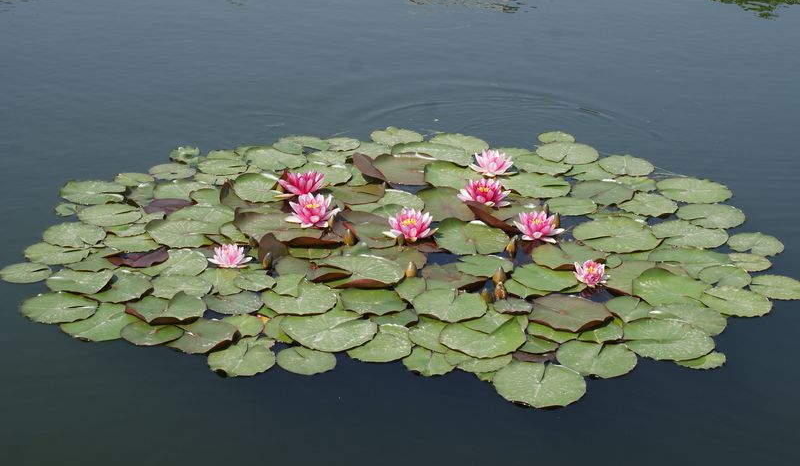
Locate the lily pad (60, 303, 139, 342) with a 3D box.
[{"bbox_3d":[-0.718,0.216,4.040,0.200,0.020,0.195,0,24,0],"label":"lily pad"}]

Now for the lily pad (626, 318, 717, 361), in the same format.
[{"bbox_3d":[0.625,0.246,3.867,0.210,0.025,0.219,-1,23,-2],"label":"lily pad"}]

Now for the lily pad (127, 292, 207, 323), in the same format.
[{"bbox_3d":[-0.559,0.183,3.995,0.191,0.040,0.151,6,24,14],"label":"lily pad"}]

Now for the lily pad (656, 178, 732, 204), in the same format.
[{"bbox_3d":[0.837,-0.120,4.736,0.216,0.020,0.197,0,23,0],"label":"lily pad"}]

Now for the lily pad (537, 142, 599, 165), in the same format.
[{"bbox_3d":[0.482,-0.229,4.777,0.177,0.018,0.190,0,23,0],"label":"lily pad"}]

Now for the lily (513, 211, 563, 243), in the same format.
[{"bbox_3d":[0.374,-0.014,4.474,0.136,0.057,0.136,0,24,0],"label":"lily"}]

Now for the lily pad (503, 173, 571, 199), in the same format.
[{"bbox_3d":[0.371,-0.128,4.532,0.190,0.022,0.186,0,23,0],"label":"lily pad"}]

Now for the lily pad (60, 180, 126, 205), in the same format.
[{"bbox_3d":[-0.867,-0.115,4.723,0.187,0.020,0.187,0,23,0],"label":"lily pad"}]

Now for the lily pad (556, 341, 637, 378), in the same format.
[{"bbox_3d":[0.456,0.293,3.866,0.181,0.020,0.169,0,24,0],"label":"lily pad"}]

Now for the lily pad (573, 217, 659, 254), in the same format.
[{"bbox_3d":[0.553,0.005,4.226,0.228,0.025,0.228,0,23,0],"label":"lily pad"}]

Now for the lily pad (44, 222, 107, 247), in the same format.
[{"bbox_3d":[-0.867,0.004,4.444,0.170,0.020,0.170,0,23,0],"label":"lily pad"}]

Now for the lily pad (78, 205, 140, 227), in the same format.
[{"bbox_3d":[-0.792,-0.048,4.566,0.175,0.020,0.175,0,23,0],"label":"lily pad"}]

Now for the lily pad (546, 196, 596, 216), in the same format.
[{"bbox_3d":[0.469,-0.074,4.569,0.137,0.018,0.126,0,24,0],"label":"lily pad"}]

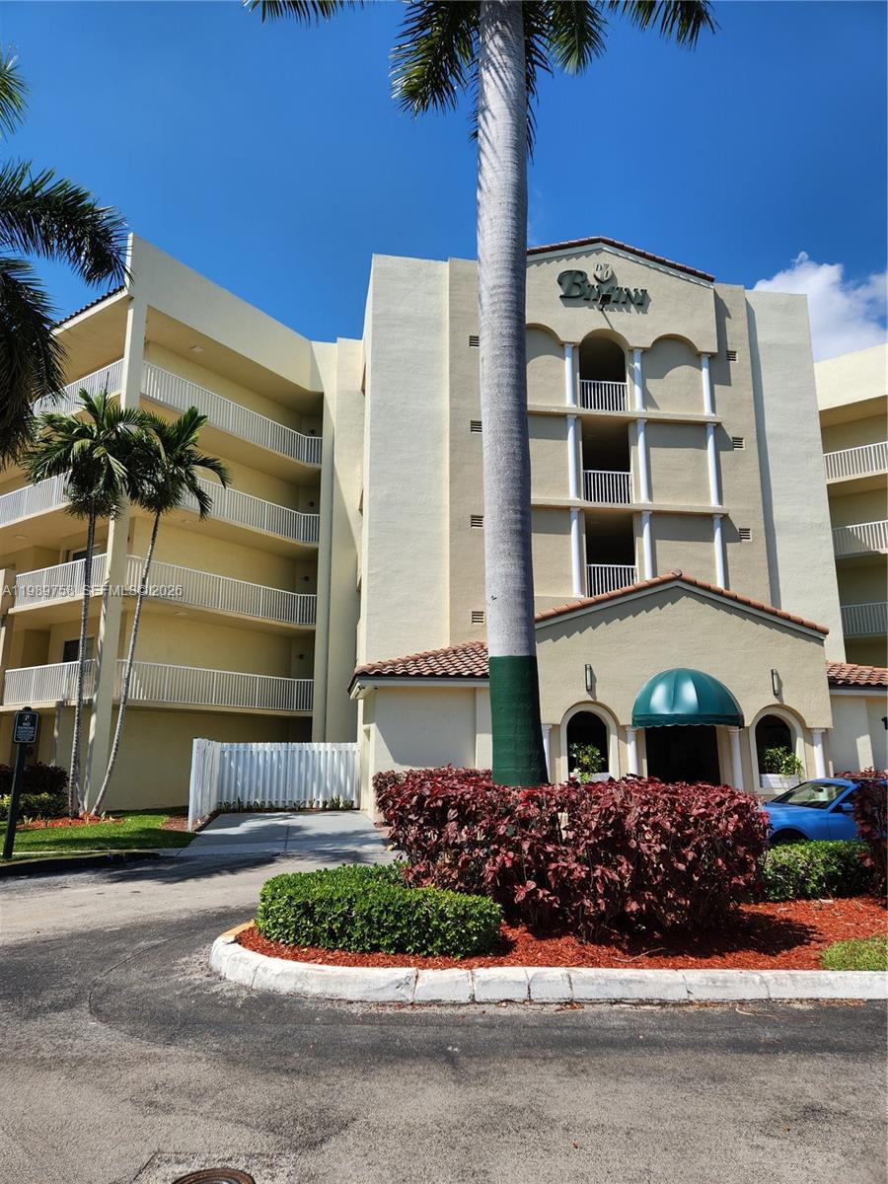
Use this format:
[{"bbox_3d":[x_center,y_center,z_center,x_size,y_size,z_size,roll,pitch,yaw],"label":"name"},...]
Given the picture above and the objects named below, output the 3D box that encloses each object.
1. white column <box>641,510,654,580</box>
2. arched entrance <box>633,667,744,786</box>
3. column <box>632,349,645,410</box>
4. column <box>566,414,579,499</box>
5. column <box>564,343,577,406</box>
[{"bbox_3d":[6.221,-1.114,23.715,0.278,2.722,0.278,2,-12,-9],"label":"white column"},{"bbox_3d":[5.628,3.384,17.445,2.650,3.460,1.200,2,-12,-8],"label":"arched entrance"},{"bbox_3d":[6.209,-6.715,24.883,0.278,2.157,0.278,2,-12,-9],"label":"column"},{"bbox_3d":[3.954,-4.116,23.980,0.278,2.757,0.278,2,-12,-9],"label":"column"},{"bbox_3d":[3.830,-6.590,23.851,0.310,2.100,0.310,2,-12,-8],"label":"column"}]

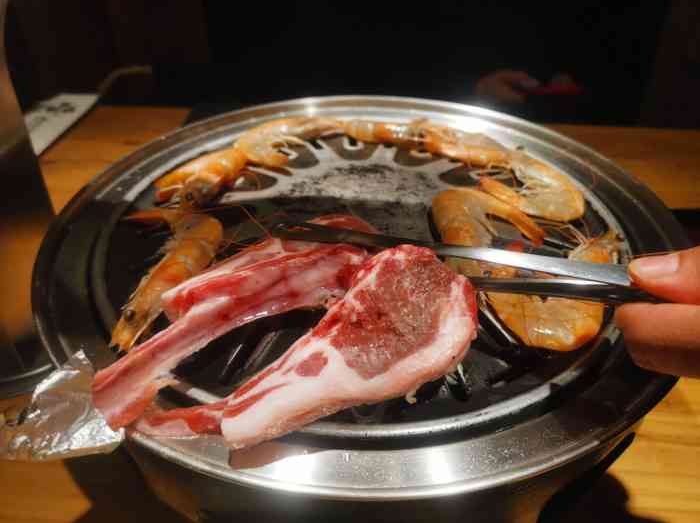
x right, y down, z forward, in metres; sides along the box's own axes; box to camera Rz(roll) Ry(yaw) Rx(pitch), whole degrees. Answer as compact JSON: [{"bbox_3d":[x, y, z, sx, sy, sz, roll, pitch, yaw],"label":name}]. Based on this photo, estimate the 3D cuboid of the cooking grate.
[{"bbox_3d":[0.007,-0.020,0.322,0.293,0.022,0.293,-1,38,0],"label":"cooking grate"}]

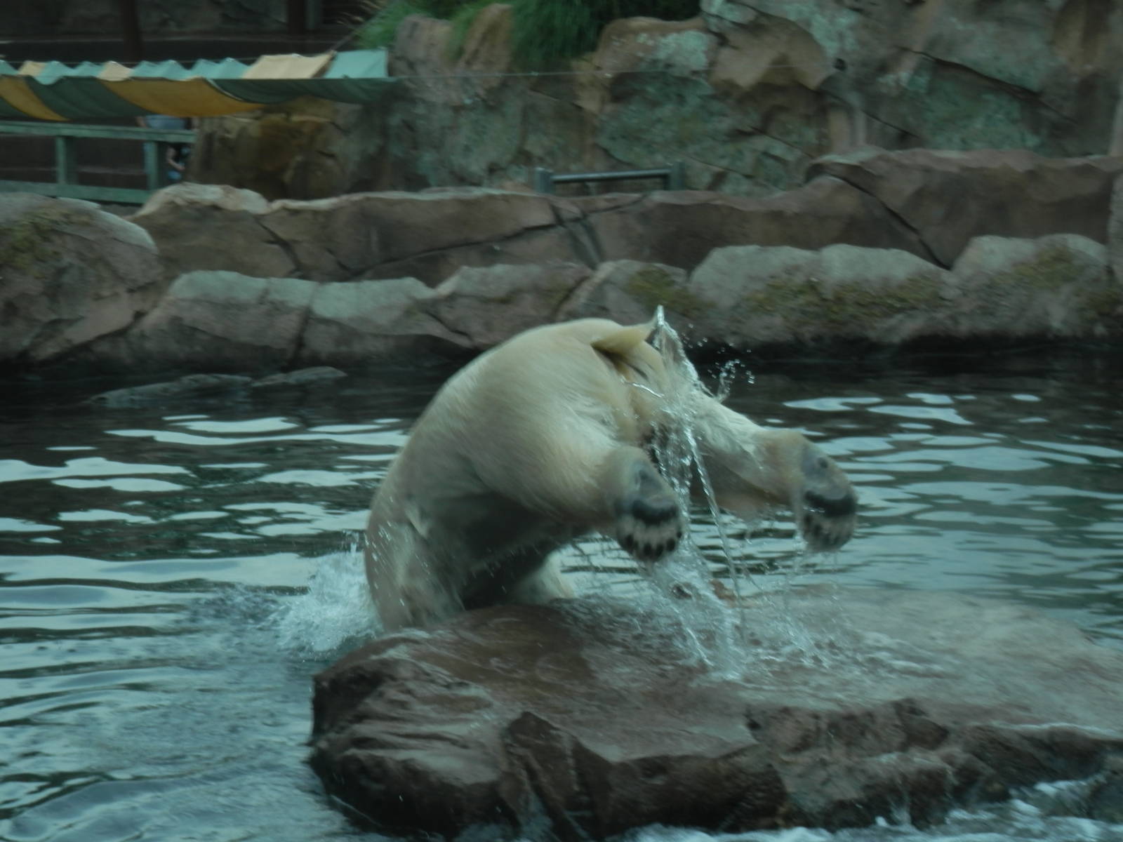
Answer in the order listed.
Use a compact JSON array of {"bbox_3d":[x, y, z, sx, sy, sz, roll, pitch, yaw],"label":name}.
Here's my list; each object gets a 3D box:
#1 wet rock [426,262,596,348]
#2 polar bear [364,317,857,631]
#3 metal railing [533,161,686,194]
[{"bbox_3d":[-0.356,-0.799,25.400,1.100,0.580,0.750,0,6,0],"label":"wet rock"},{"bbox_3d":[0.188,0.219,14.000,1.650,1.220,0.950,4,8,34],"label":"polar bear"},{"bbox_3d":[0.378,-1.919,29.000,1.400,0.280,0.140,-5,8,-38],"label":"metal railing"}]

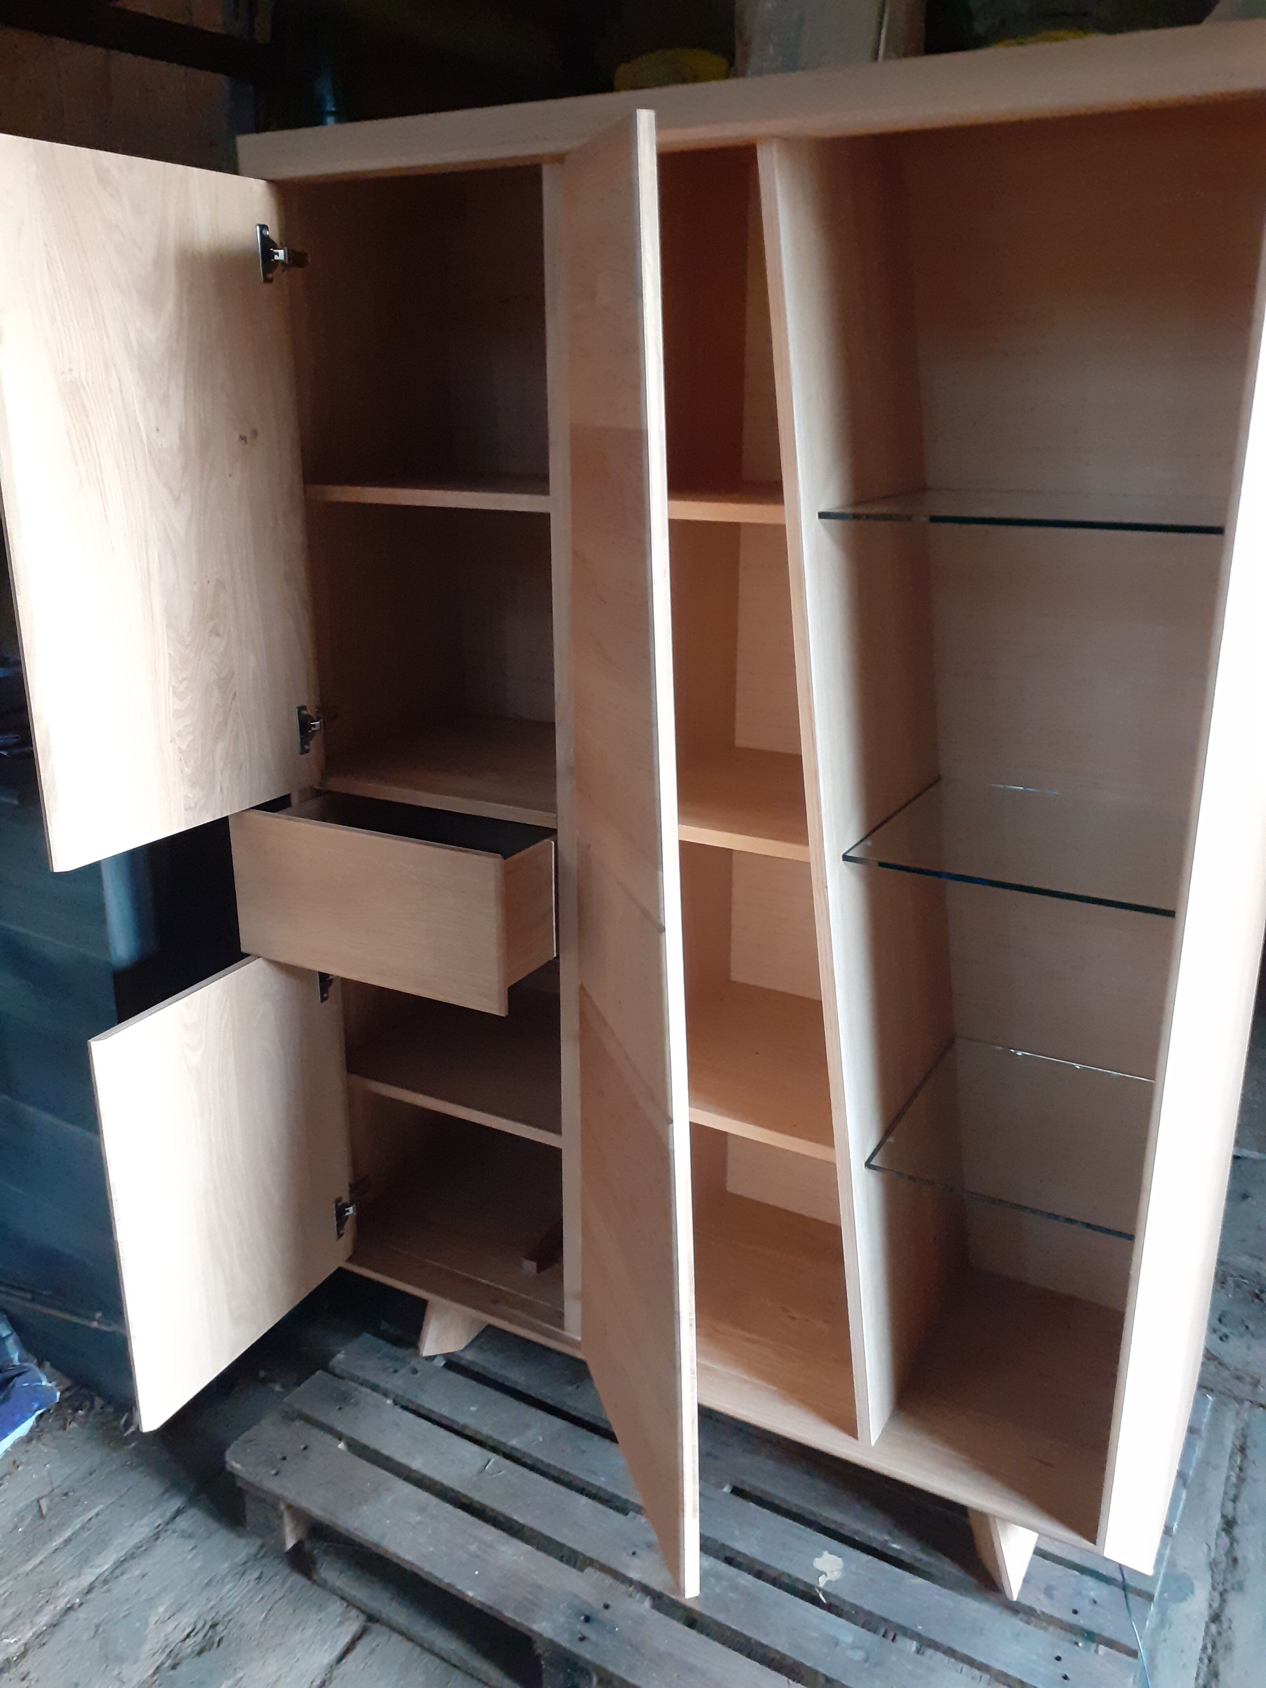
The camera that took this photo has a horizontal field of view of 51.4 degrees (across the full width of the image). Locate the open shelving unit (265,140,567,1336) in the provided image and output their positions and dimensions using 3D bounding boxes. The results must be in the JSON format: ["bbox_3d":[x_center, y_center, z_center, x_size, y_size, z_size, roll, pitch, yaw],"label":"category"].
[{"bbox_3d":[-0.160,-0.093,1.892,0.412,1.506,0.448,10,20,27],"label":"open shelving unit"}]

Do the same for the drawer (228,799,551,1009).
[{"bbox_3d":[-0.249,0.031,1.815,0.424,0.193,0.385,10,20,27],"label":"drawer"}]

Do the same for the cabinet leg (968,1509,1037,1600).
[{"bbox_3d":[0.469,0.856,1.670,0.105,0.133,0.115,10,20,27],"label":"cabinet leg"}]

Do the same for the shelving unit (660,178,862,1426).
[{"bbox_3d":[0.197,-0.031,1.710,0.421,1.504,0.448,10,20,27],"label":"shelving unit"}]

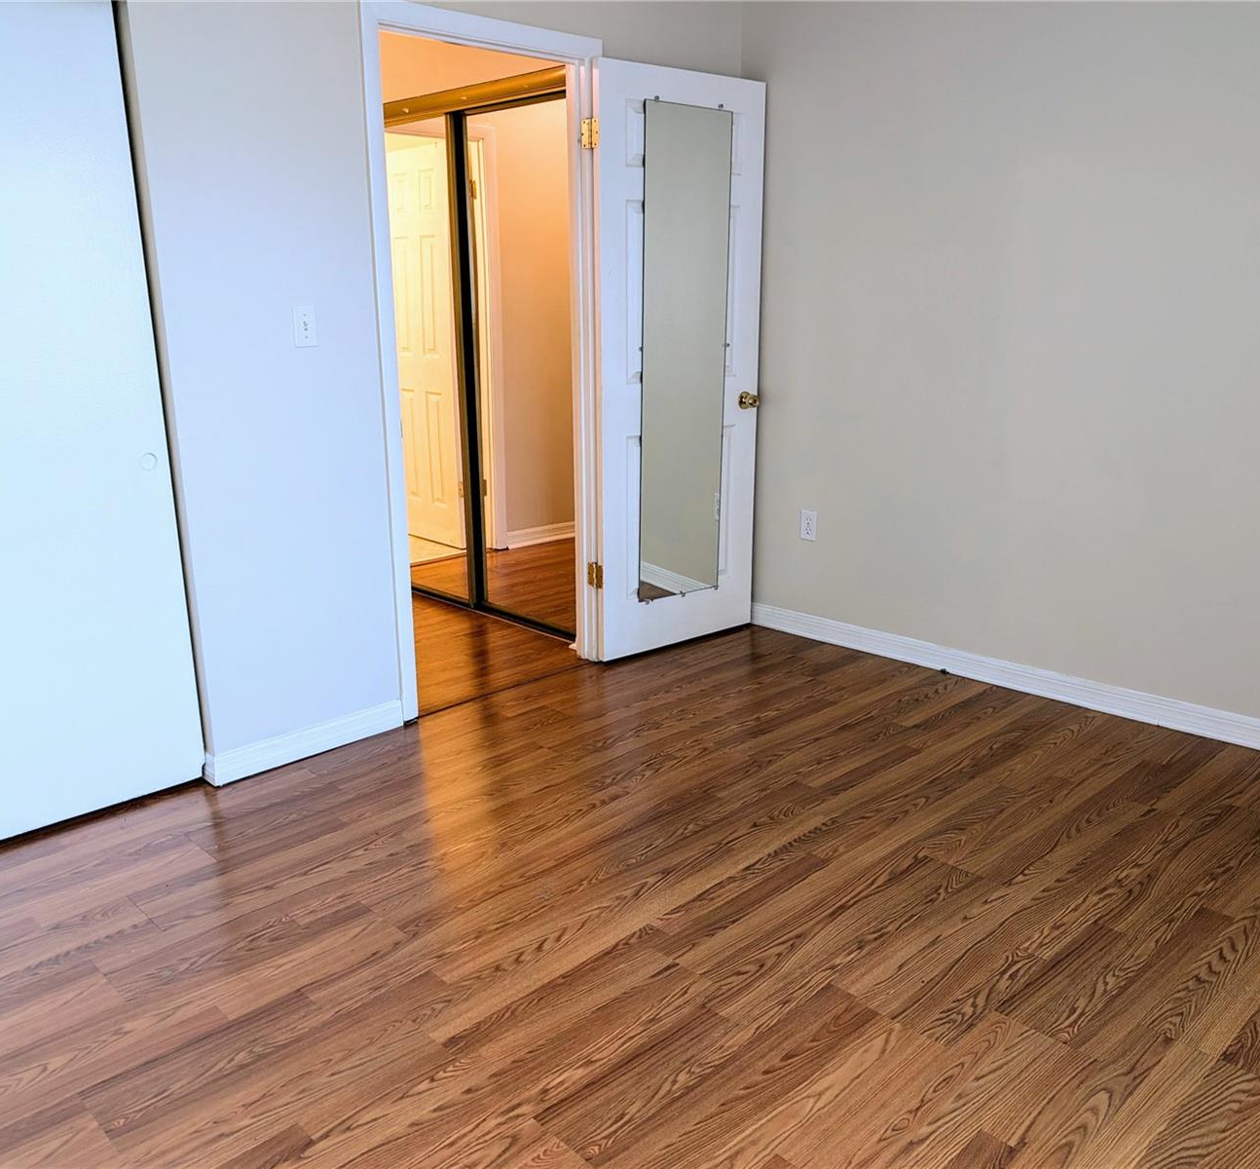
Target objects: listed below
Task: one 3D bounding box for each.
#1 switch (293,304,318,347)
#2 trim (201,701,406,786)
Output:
[{"bbox_3d":[-0.895,-0.712,2.976,0.016,0.115,0.071,13,20,43],"label":"switch"},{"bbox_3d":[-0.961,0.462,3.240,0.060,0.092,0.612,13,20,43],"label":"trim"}]

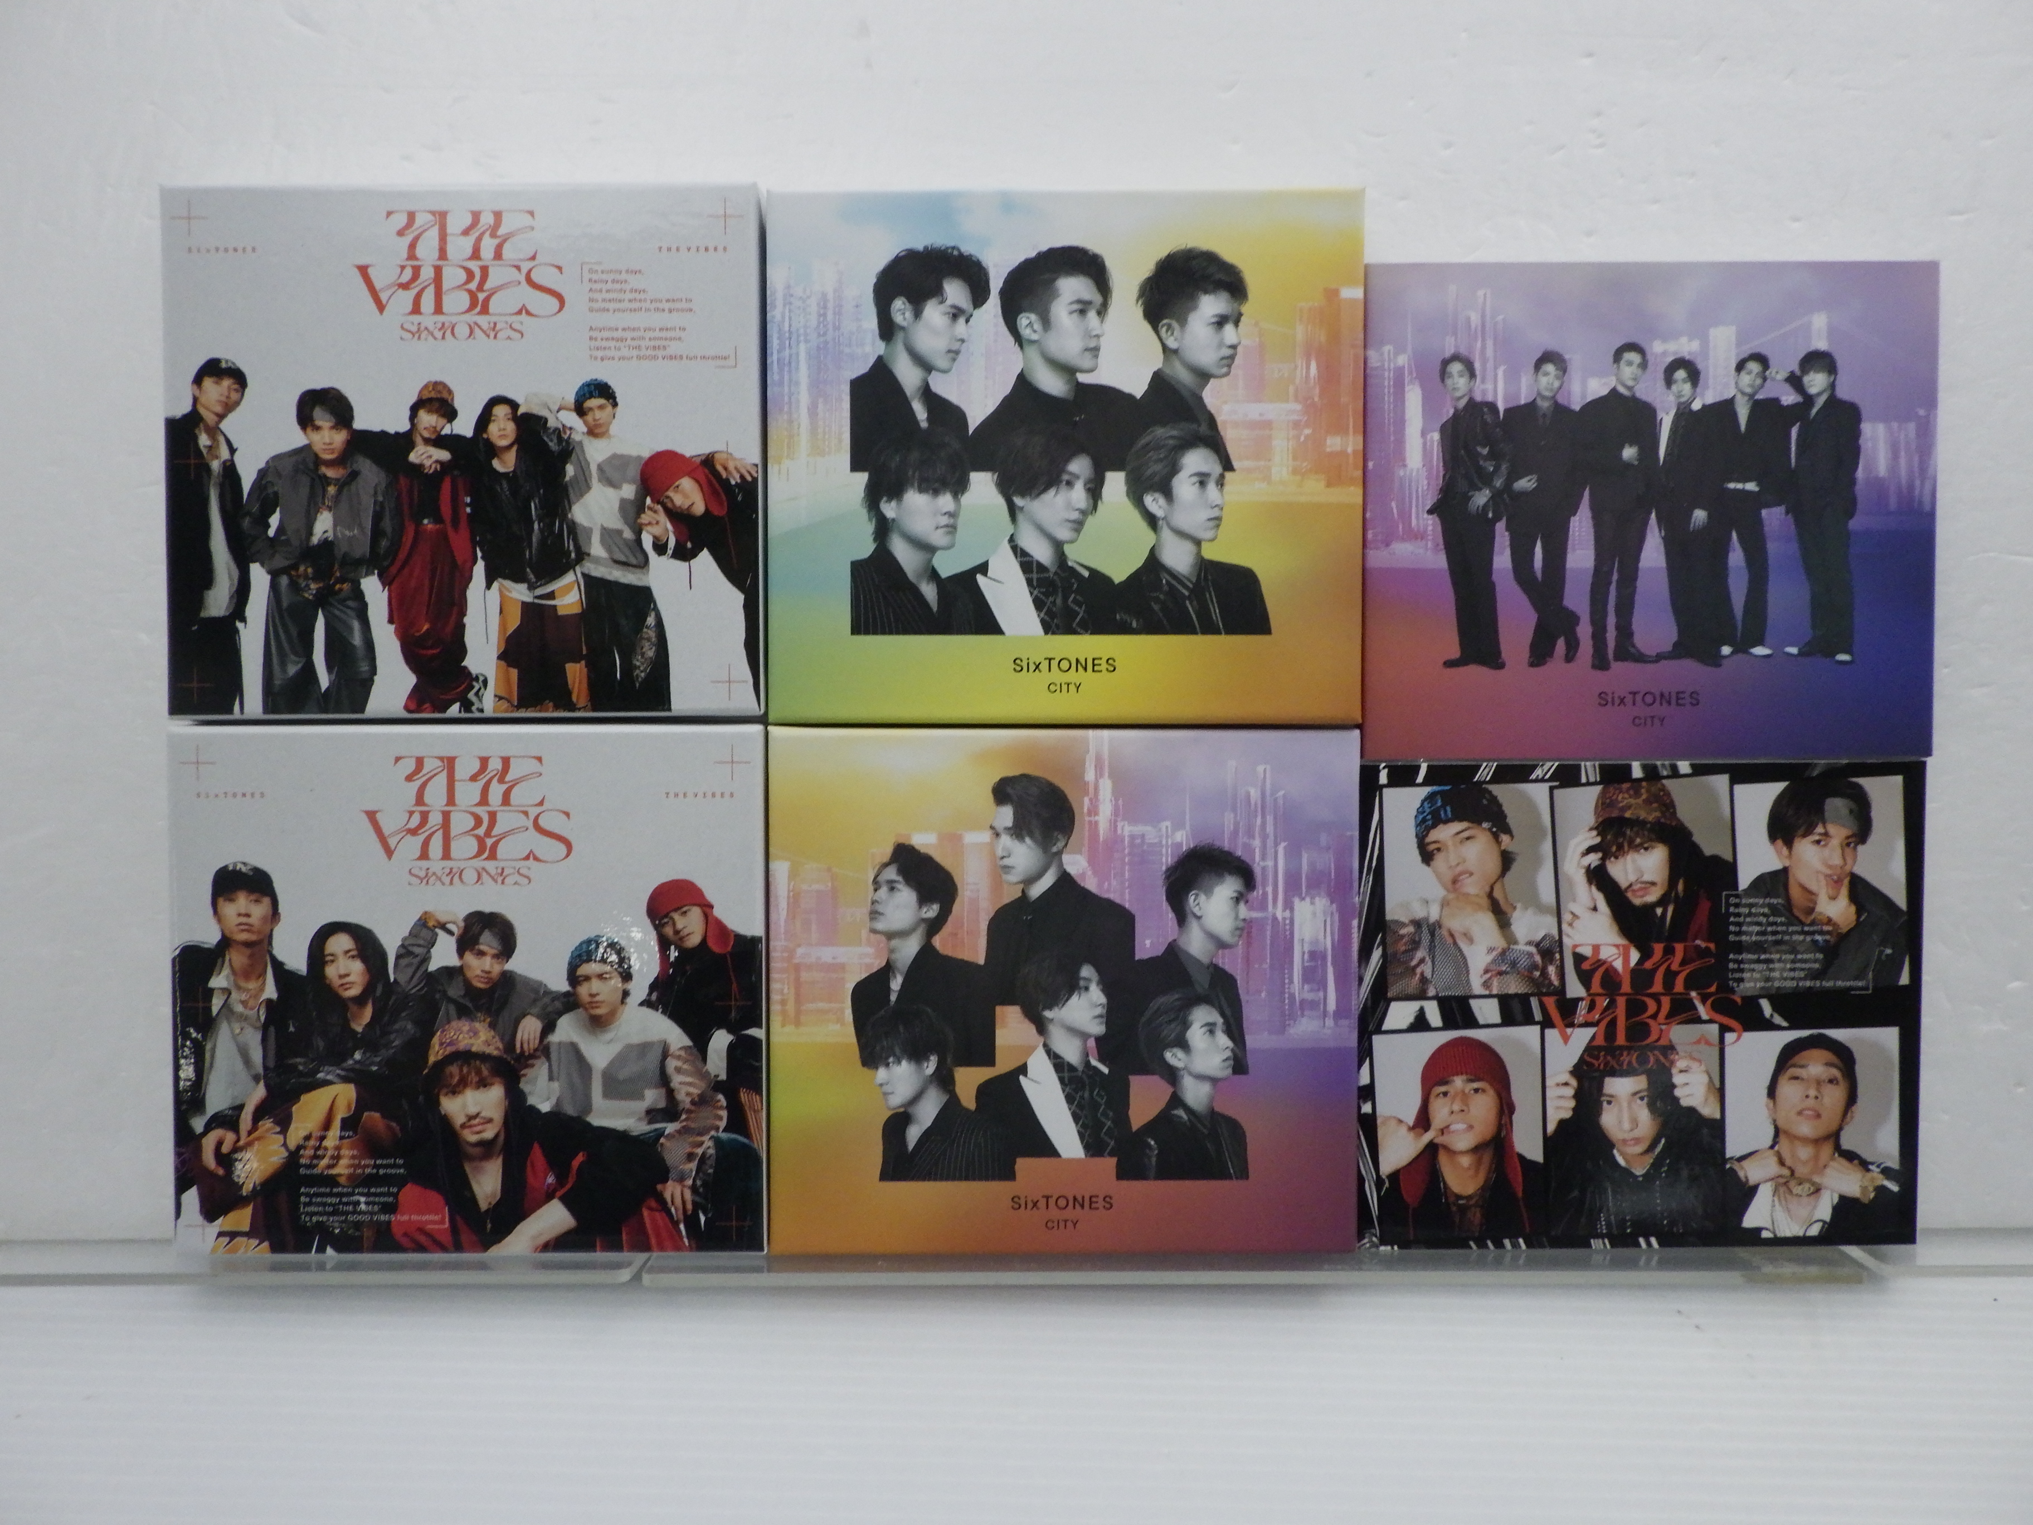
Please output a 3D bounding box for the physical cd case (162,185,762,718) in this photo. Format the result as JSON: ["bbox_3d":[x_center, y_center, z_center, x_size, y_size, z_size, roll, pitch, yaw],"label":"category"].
[{"bbox_3d":[-0.138,-0.077,0.418,0.148,0.132,0.019,0,1,0],"label":"physical cd case"}]

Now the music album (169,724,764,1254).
[{"bbox_3d":[-0.137,0.057,0.420,0.148,0.132,0.019,0,1,0],"label":"music album"}]

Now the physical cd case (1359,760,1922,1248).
[{"bbox_3d":[0.159,0.062,0.424,0.144,0.124,0.012,0,2,-1],"label":"physical cd case"}]

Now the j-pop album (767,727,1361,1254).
[{"bbox_3d":[0.012,0.058,0.421,0.148,0.132,0.018,0,1,0],"label":"j-pop album"}]

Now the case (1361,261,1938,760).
[{"bbox_3d":[0.159,-0.063,0.420,0.144,0.124,0.013,0,2,0],"label":"case"}]

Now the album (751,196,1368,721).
[{"bbox_3d":[0.012,-0.076,0.418,0.148,0.132,0.018,0,1,0],"label":"album"}]

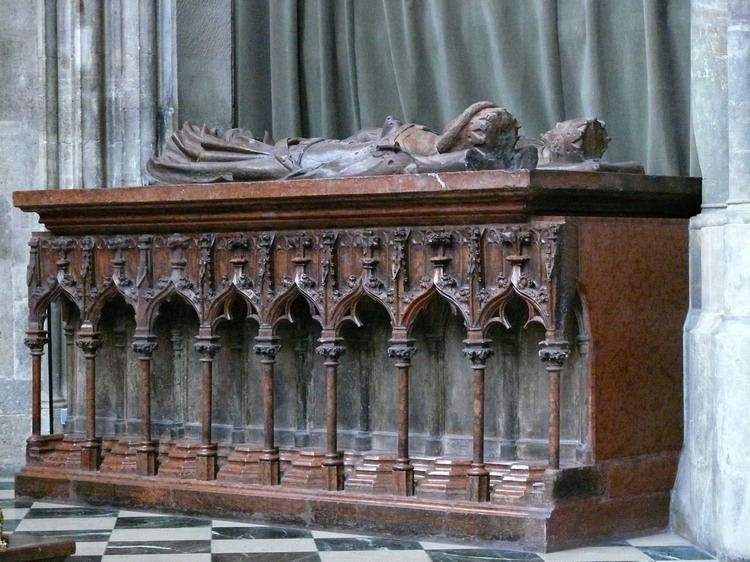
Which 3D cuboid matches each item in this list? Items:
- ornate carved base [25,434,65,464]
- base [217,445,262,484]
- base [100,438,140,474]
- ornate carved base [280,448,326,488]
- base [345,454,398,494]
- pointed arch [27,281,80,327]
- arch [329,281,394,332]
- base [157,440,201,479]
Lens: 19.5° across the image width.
[{"bbox_3d":[-1.560,0.782,10.305,0.155,0.137,0.141,0,1,40],"label":"ornate carved base"},{"bbox_3d":[-0.567,0.783,9.321,0.288,0.152,0.148,0,0,41],"label":"base"},{"bbox_3d":[-1.130,0.784,9.807,0.288,0.152,0.148,0,0,41],"label":"base"},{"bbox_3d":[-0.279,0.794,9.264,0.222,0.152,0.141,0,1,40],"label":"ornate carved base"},{"bbox_3d":[0.009,0.794,9.026,0.229,0.152,0.141,0,1,40],"label":"base"},{"bbox_3d":[-1.581,0.112,10.948,0.352,0.235,0.092,0,1,40],"label":"pointed arch"},{"bbox_3d":[-0.035,0.107,8.819,0.332,0.200,0.084,0,0,41],"label":"arch"},{"bbox_3d":[-0.931,0.852,10.438,0.256,0.172,0.132,0,1,40],"label":"base"}]

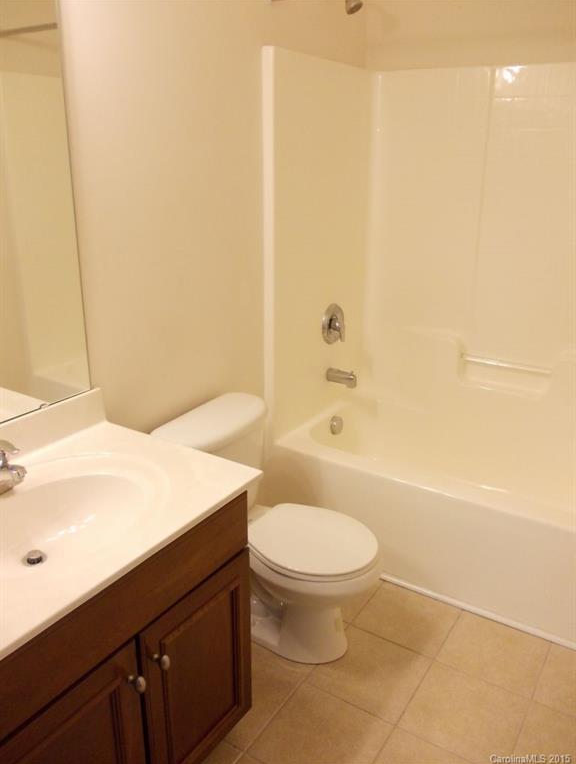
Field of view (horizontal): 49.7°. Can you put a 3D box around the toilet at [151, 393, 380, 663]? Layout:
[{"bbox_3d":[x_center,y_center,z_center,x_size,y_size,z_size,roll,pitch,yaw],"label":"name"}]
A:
[{"bbox_3d":[-0.026,0.509,2.074,0.693,0.743,0.460,12,23,31],"label":"toilet"}]

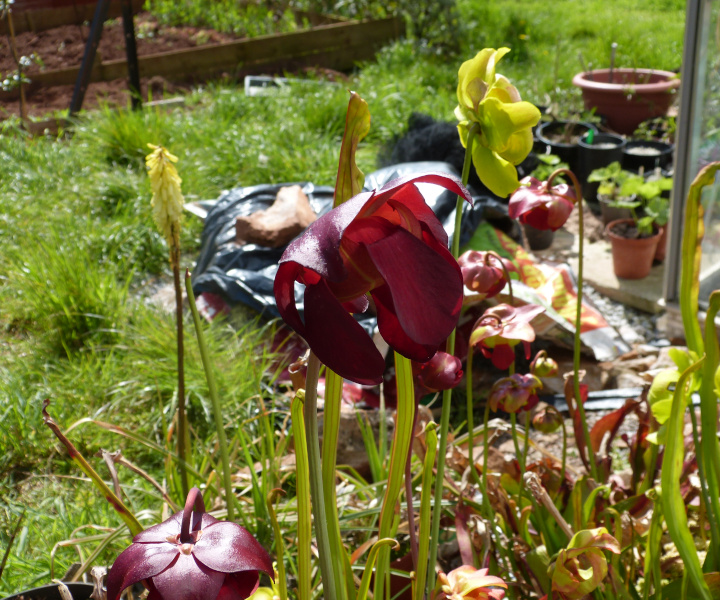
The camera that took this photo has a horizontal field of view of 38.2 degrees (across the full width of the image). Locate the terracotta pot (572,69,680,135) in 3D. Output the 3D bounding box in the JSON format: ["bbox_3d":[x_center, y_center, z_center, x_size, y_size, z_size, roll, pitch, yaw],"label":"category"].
[{"bbox_3d":[1.058,-0.785,4.133,0.428,0.182,0.428,3,24,14],"label":"terracotta pot"}]

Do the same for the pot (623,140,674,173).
[{"bbox_3d":[0.911,-0.405,3.289,0.163,0.155,0.163,4,24,15],"label":"pot"}]

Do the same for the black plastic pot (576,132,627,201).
[{"bbox_3d":[0.738,-0.383,3.187,0.150,0.210,0.150,3,24,13],"label":"black plastic pot"}]

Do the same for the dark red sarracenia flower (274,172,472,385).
[{"bbox_3d":[0.004,-0.011,0.480,0.083,0.085,0.080,-8,24,-12],"label":"dark red sarracenia flower"}]

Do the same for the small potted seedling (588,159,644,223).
[{"bbox_3d":[0.755,-0.315,3.065,0.160,0.178,0.150,3,24,14],"label":"small potted seedling"}]

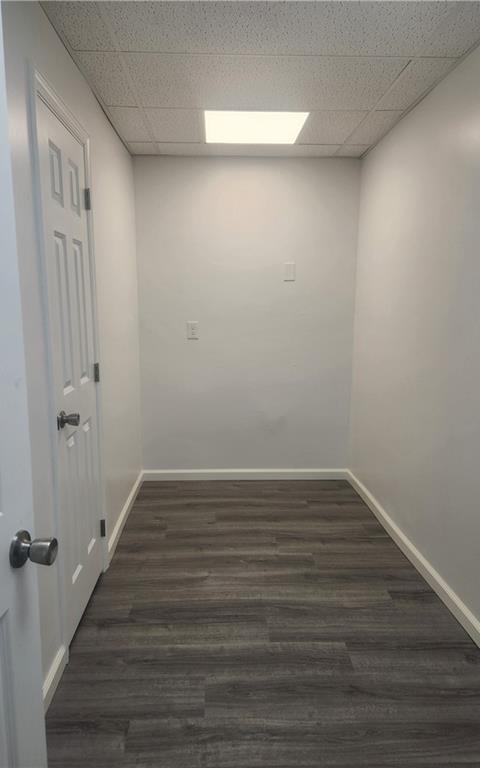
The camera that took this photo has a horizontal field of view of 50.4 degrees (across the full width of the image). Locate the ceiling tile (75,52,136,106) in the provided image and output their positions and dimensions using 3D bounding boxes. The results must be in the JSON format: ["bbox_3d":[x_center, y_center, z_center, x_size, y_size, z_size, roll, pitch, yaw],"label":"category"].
[{"bbox_3d":[-0.611,-1.419,2.393,0.183,0.017,0.595,0,9,-3],"label":"ceiling tile"}]

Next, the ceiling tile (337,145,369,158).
[{"bbox_3d":[0.773,-1.595,3.499,0.202,0.017,0.298,0,9,-3],"label":"ceiling tile"}]

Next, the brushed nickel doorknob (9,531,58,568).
[{"bbox_3d":[-0.381,0.311,0.952,0.064,0.065,0.065,1,9,5],"label":"brushed nickel doorknob"}]

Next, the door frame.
[{"bbox_3d":[-0.721,-0.037,2.146,0.101,2.125,0.751,0,9,-3],"label":"door frame"}]

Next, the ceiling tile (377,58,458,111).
[{"bbox_3d":[0.820,-1.422,2.446,0.200,0.019,0.600,0,9,-3],"label":"ceiling tile"}]

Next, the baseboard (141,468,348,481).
[{"bbox_3d":[0.047,0.705,3.965,1.606,0.087,0.014,0,9,-3],"label":"baseboard"}]

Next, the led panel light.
[{"bbox_3d":[0.083,-1.523,3.024,0.595,0.025,0.595,0,9,-3],"label":"led panel light"}]

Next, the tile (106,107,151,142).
[{"bbox_3d":[-0.638,-1.513,2.987,0.183,0.017,0.598,0,9,-3],"label":"tile"}]

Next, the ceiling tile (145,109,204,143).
[{"bbox_3d":[-0.378,-1.511,2.995,0.297,0.019,0.600,0,9,-3],"label":"ceiling tile"}]

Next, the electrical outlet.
[{"bbox_3d":[-0.348,-0.394,3.776,0.076,0.121,0.008,0,9,-3],"label":"electrical outlet"}]

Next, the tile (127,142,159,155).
[{"bbox_3d":[-0.659,-1.585,3.435,0.183,0.017,0.298,0,9,-3],"label":"tile"}]

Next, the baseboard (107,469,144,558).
[{"bbox_3d":[-0.725,0.804,3.321,0.013,0.086,1.245,0,9,-3],"label":"baseboard"}]

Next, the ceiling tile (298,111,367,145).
[{"bbox_3d":[0.538,-1.518,3.035,0.295,0.019,0.600,0,9,-3],"label":"ceiling tile"}]

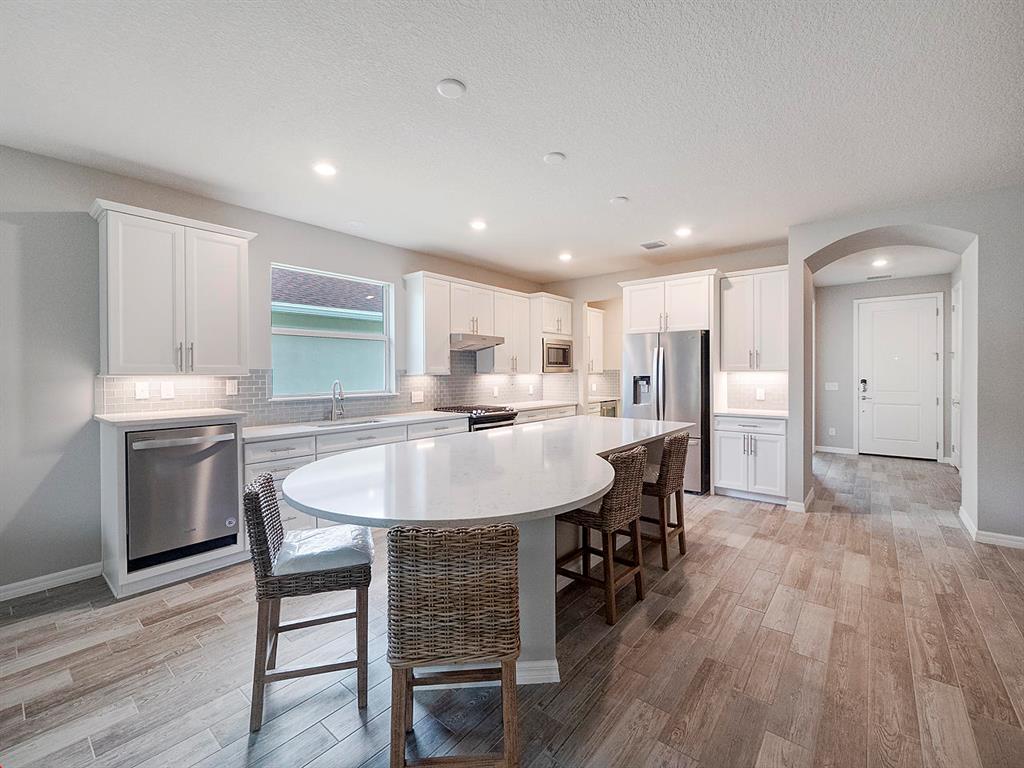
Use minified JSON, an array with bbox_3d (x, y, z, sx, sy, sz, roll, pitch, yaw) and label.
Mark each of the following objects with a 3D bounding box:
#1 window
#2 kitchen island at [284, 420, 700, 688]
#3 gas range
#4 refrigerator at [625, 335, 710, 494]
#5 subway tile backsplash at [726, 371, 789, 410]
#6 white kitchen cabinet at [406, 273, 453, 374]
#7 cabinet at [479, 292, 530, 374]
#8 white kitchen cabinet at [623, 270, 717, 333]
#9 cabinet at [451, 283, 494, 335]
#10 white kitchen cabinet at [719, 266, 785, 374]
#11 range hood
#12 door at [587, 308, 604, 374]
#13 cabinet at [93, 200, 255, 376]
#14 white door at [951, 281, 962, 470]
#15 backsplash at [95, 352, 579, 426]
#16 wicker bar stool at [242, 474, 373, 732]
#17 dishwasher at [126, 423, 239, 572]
[{"bbox_3d":[-1.778,-0.486,4.206,0.110,1.225,1.265,1,2,40],"label":"window"},{"bbox_3d":[0.250,0.842,2.779,1.813,0.915,3.250,0,1,41],"label":"kitchen island"},{"bbox_3d":[-0.435,0.803,5.138,0.661,0.931,0.766,0,1,41],"label":"gas range"},{"bbox_3d":[1.945,0.328,5.081,0.905,1.790,0.760,1,2,40],"label":"refrigerator"},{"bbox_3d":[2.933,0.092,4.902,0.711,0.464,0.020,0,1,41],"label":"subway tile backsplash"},{"bbox_3d":[-0.963,-0.662,4.782,0.380,1.110,0.417,1,2,40],"label":"white kitchen cabinet"},{"bbox_3d":[-0.101,-0.681,5.764,0.350,1.117,0.721,0,1,41],"label":"cabinet"},{"bbox_3d":[2.045,-0.968,5.220,1.112,0.666,0.651,0,1,41],"label":"white kitchen cabinet"},{"bbox_3d":[-0.595,-0.906,5.234,0.350,0.620,0.760,1,2,40],"label":"cabinet"},{"bbox_3d":[2.824,-0.704,4.758,0.711,1.134,0.331,0,1,41],"label":"white kitchen cabinet"},{"bbox_3d":[-0.519,-0.512,5.182,0.540,0.155,0.760,1,2,40],"label":"range hood"},{"bbox_3d":[1.455,-0.739,7.215,0.050,1.090,0.520,0,1,41],"label":"door"},{"bbox_3d":[-2.434,-0.610,3.053,0.385,1.115,0.895,1,2,40],"label":"cabinet"},{"bbox_3d":[6.259,-0.058,5.809,0.060,2.504,0.861,0,1,41],"label":"white door"},{"bbox_3d":[-0.931,-0.034,4.620,0.650,0.760,5.225,1,2,40],"label":"backsplash"},{"bbox_3d":[-0.839,0.863,1.802,0.480,0.930,0.425,-1,1,-16],"label":"wicker bar stool"},{"bbox_3d":[-2.377,0.721,2.946,0.601,0.871,0.601,0,1,41],"label":"dishwasher"}]

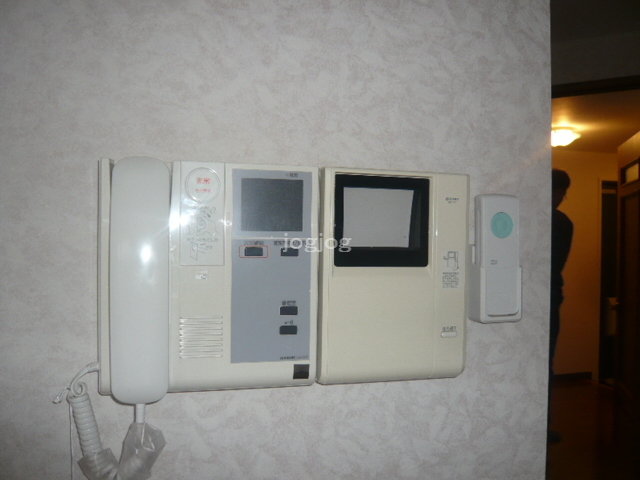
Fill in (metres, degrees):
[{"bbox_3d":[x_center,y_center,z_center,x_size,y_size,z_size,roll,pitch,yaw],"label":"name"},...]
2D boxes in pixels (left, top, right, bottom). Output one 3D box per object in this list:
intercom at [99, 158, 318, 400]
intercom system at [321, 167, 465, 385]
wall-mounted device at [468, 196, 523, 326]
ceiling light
[{"bbox_3d":[-0.100,0.035,0.486,0.213,0.215,0.063,1,0,-13],"label":"intercom"},{"bbox_3d":[0.082,0.037,0.545,0.165,0.215,0.029,1,0,-13],"label":"intercom system"},{"bbox_3d":[0.188,0.020,0.555,0.048,0.134,0.026,1,-1,-12],"label":"wall-mounted device"},{"bbox_3d":[1.870,-0.784,4.000,0.300,0.130,0.300,1,-1,-12],"label":"ceiling light"}]

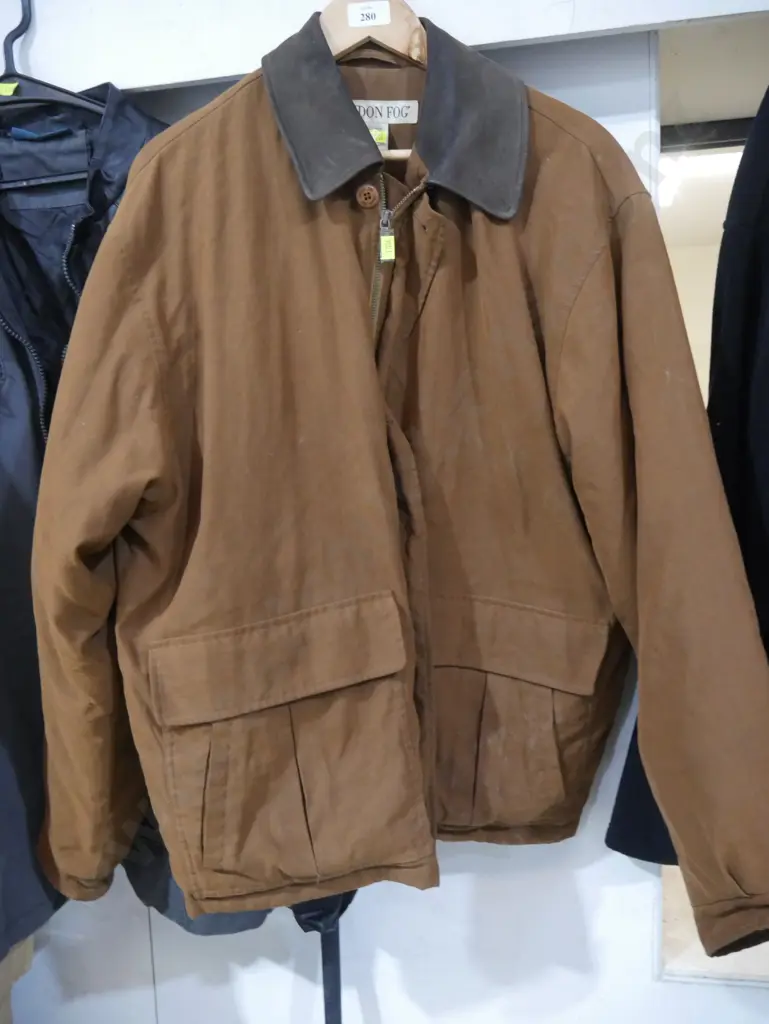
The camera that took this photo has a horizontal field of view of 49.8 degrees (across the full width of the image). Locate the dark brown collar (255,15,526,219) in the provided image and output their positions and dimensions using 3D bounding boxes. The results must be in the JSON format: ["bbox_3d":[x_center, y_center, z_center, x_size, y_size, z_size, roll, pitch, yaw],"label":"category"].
[{"bbox_3d":[0.010,-0.366,0.775,0.250,0.200,0.135,-3,6,-10],"label":"dark brown collar"}]

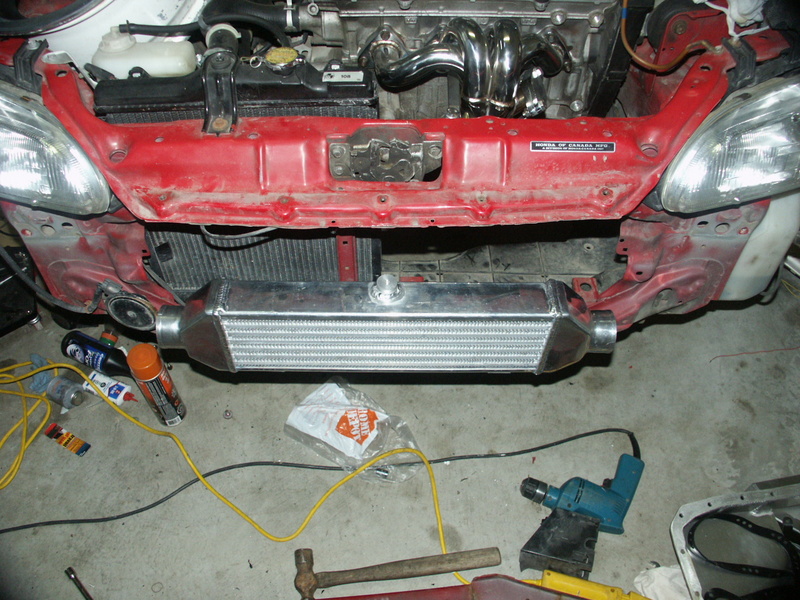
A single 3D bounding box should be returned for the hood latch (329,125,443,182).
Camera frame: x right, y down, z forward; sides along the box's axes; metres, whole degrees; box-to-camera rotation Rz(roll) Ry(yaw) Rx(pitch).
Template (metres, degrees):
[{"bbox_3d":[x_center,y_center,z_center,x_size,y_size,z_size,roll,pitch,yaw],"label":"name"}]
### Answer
[{"bbox_3d":[-0.019,-0.192,0.869,0.145,0.085,0.050,0,40,0],"label":"hood latch"}]

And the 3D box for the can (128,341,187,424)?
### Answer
[{"bbox_3d":[-0.472,0.170,1.312,0.066,0.200,0.066,0,52,0],"label":"can"}]

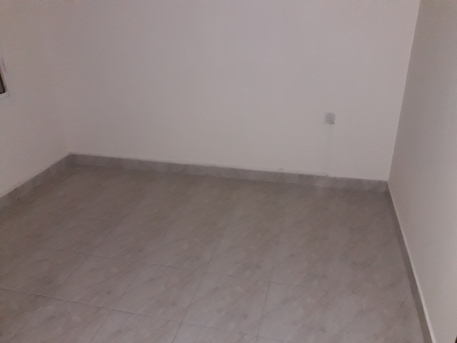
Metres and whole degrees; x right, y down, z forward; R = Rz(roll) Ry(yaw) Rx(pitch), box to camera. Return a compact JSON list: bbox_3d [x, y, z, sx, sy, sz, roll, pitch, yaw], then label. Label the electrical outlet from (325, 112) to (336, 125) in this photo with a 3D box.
[{"bbox_3d":[0.855,-0.444,2.990,0.085,0.090,0.015,5,24,13],"label":"electrical outlet"}]

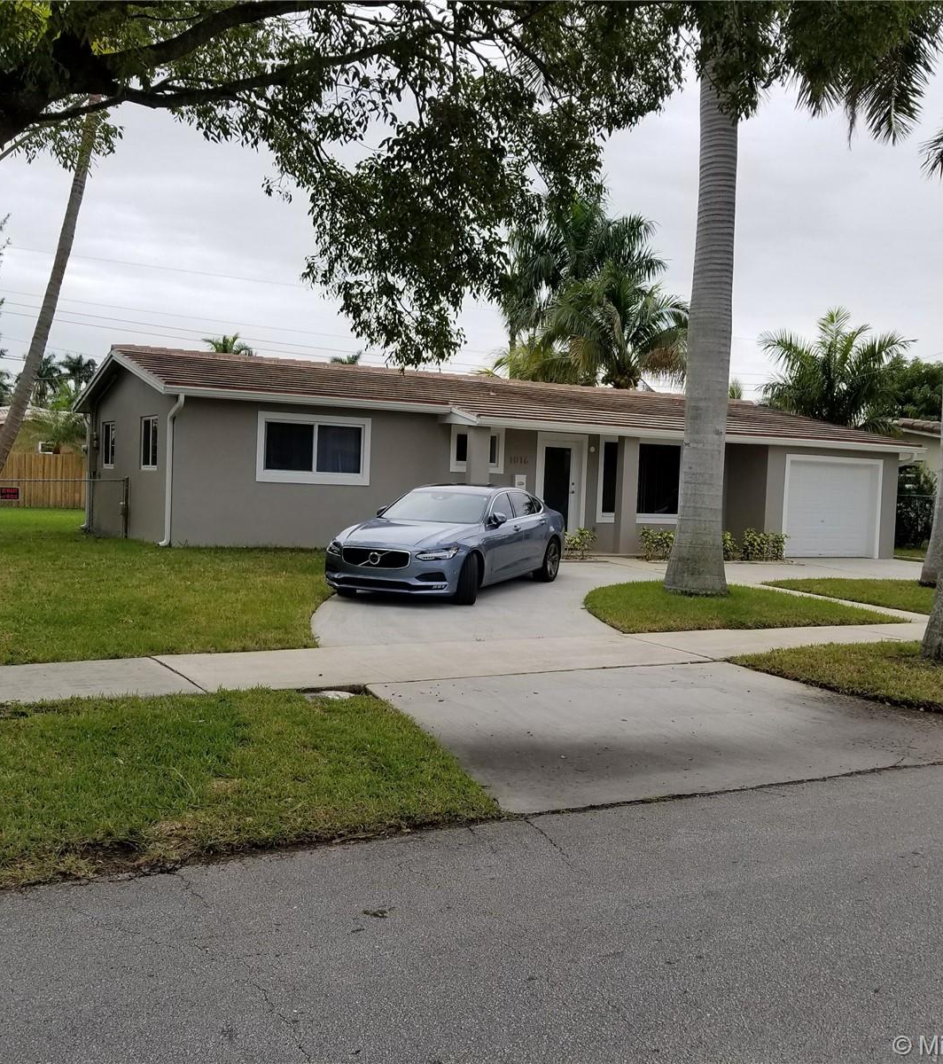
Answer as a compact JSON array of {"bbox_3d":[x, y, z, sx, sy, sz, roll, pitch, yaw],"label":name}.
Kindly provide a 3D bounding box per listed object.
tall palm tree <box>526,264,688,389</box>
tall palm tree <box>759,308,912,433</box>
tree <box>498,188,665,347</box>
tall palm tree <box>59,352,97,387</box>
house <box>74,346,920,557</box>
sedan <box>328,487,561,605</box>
[{"bbox_3d":[4.399,-4.706,36.731,5.700,8.944,5.700,1,3,-29],"label":"tall palm tree"},{"bbox_3d":[11.134,-3.388,33.186,4.800,7.209,4.800,1,3,-29],"label":"tall palm tree"},{"bbox_3d":[3.992,-6.874,41.330,6.300,12.763,6.300,1,3,-29],"label":"tree"},{"bbox_3d":[-41.555,-12.404,112.338,4.200,13.081,4.200,1,3,-29],"label":"tall palm tree"},{"bbox_3d":[0.708,-1.700,25.146,17.670,3.850,9.900,1,3,-29],"label":"house"},{"bbox_3d":[-0.190,0.076,15.000,1.920,1.450,4.960,4,4,23],"label":"sedan"}]

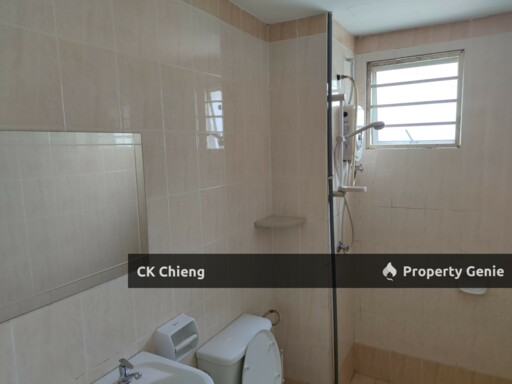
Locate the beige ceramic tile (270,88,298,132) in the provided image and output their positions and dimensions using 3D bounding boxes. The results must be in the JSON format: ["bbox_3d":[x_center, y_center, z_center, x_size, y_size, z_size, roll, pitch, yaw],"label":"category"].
[{"bbox_3d":[0.165,-0.465,2.051,0.182,0.254,0.010,3,9,30],"label":"beige ceramic tile"}]

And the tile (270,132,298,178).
[{"bbox_3d":[0.169,-0.216,2.101,0.175,0.257,0.010,3,9,30],"label":"tile"}]

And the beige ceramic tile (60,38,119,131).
[{"bbox_3d":[-0.514,-0.326,1.108,0.010,0.256,0.199,3,9,30],"label":"beige ceramic tile"}]

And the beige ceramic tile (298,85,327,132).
[{"bbox_3d":[0.318,-0.469,1.994,0.172,0.256,0.010,3,9,30],"label":"beige ceramic tile"}]

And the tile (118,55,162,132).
[{"bbox_3d":[-0.410,-0.349,1.268,0.010,0.254,0.197,3,9,30],"label":"tile"}]

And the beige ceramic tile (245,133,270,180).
[{"bbox_3d":[0.006,-0.197,1.992,0.010,0.254,0.241,3,9,30],"label":"beige ceramic tile"}]

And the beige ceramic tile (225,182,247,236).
[{"bbox_3d":[-0.102,0.079,1.862,0.010,0.256,0.199,3,9,30],"label":"beige ceramic tile"}]

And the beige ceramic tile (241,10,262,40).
[{"bbox_3d":[-0.024,-0.885,1.890,0.010,0.105,0.198,3,9,30],"label":"beige ceramic tile"}]

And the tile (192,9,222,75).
[{"bbox_3d":[-0.219,-0.655,1.577,0.010,0.257,0.198,3,9,30],"label":"tile"}]

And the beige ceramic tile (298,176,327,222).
[{"bbox_3d":[0.331,0.046,2.026,0.171,0.254,0.010,3,9,30],"label":"beige ceramic tile"}]

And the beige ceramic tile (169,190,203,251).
[{"bbox_3d":[-0.297,0.131,1.501,0.010,0.254,0.197,3,9,30],"label":"beige ceramic tile"}]

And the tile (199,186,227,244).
[{"bbox_3d":[-0.201,0.110,1.681,0.010,0.257,0.198,3,9,30],"label":"tile"}]

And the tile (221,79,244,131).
[{"bbox_3d":[-0.117,-0.429,1.794,0.010,0.256,0.199,3,9,30],"label":"tile"}]

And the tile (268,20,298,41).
[{"bbox_3d":[0.152,-0.905,2.007,0.175,0.105,0.010,3,9,30],"label":"tile"}]

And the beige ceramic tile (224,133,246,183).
[{"bbox_3d":[-0.105,-0.170,1.804,0.010,0.254,0.197,3,9,30],"label":"beige ceramic tile"}]

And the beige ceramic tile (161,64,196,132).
[{"bbox_3d":[-0.316,-0.378,1.451,0.010,0.256,0.199,3,9,30],"label":"beige ceramic tile"}]

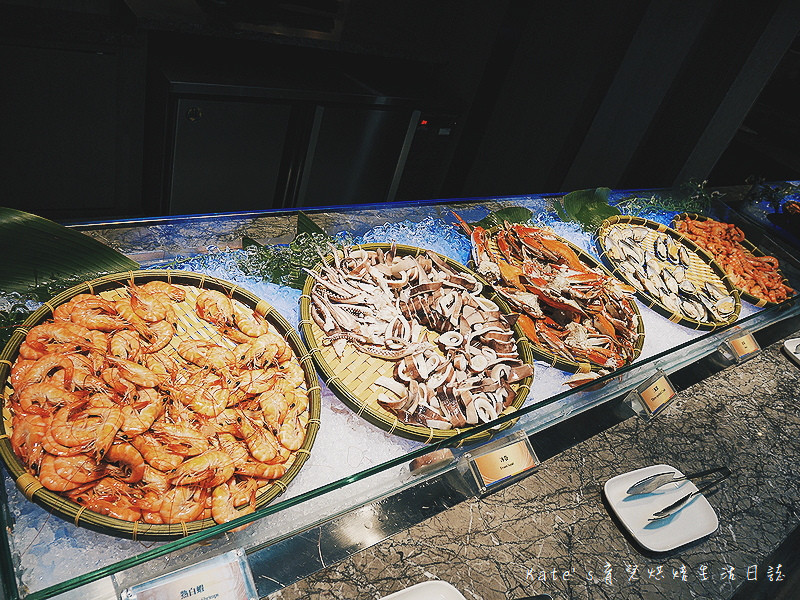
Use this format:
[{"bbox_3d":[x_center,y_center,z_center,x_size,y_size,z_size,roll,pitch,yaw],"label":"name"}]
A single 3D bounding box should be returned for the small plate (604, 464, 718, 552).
[{"bbox_3d":[0.422,0.339,0.905,0.202,0.020,0.134,-4,38,-32],"label":"small plate"}]

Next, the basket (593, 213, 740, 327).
[{"bbox_3d":[0.647,-0.071,1.346,0.380,0.030,0.380,-13,54,-35],"label":"basket"}]

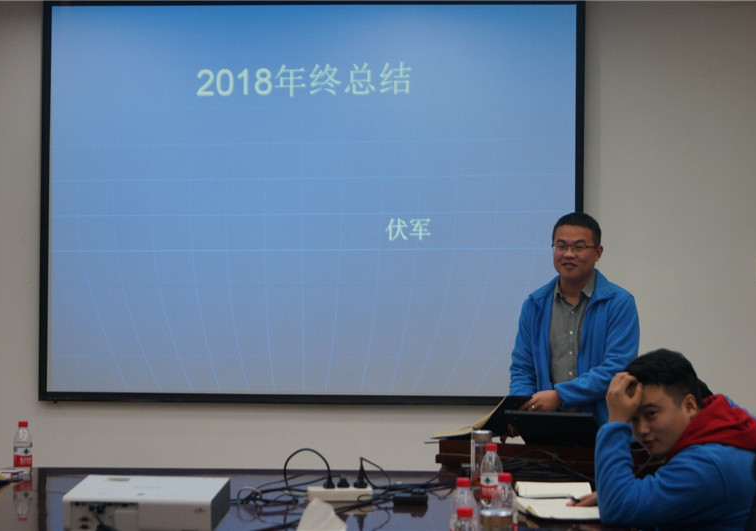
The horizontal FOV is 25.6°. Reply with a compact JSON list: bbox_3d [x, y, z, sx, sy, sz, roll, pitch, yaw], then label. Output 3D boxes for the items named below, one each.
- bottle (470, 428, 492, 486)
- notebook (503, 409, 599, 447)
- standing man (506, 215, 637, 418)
[{"bbox_3d":[0.317,0.594,5.090,0.064,0.182,0.064,1,0,0],"label":"bottle"},{"bbox_3d":[0.635,0.533,5.488,0.315,0.125,0.370,0,0,26],"label":"notebook"},{"bbox_3d":[0.686,0.643,5.875,0.510,1.660,0.400,0,0,23],"label":"standing man"}]

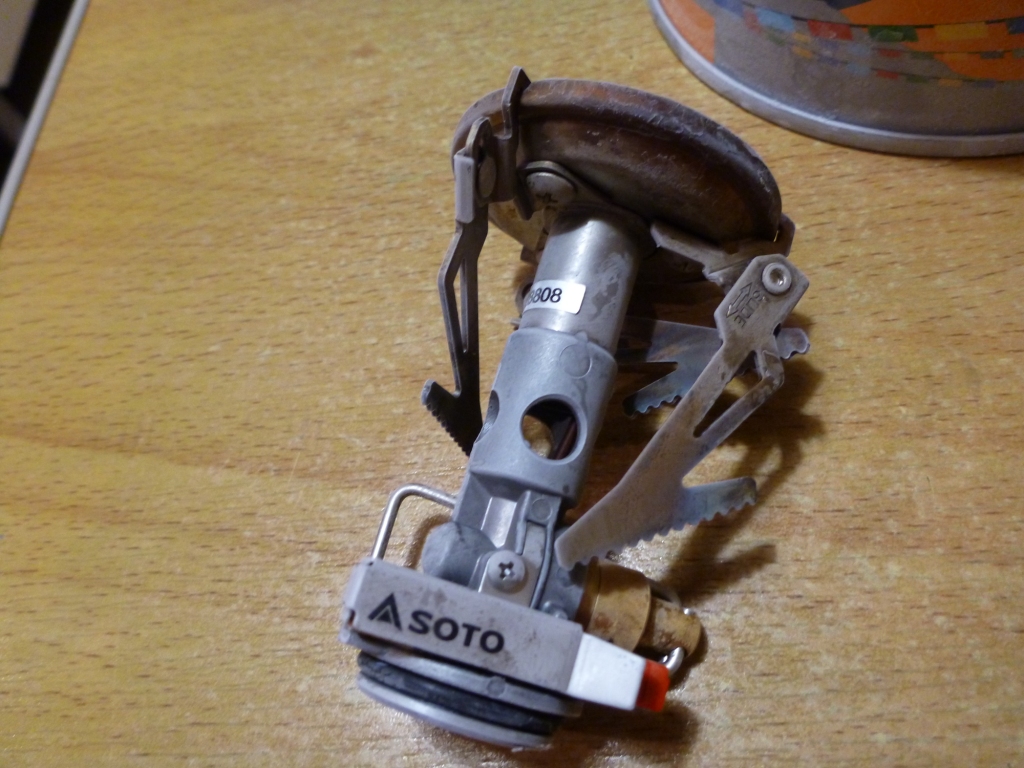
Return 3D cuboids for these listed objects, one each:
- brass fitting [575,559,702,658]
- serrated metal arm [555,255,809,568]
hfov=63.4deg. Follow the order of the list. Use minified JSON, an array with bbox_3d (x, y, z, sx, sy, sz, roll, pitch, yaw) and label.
[{"bbox_3d":[0.016,0.031,0.112,0.017,0.012,0.012,20,90,-13],"label":"brass fitting"},{"bbox_3d":[0.026,0.006,0.105,0.018,0.003,0.051,39,73,-6],"label":"serrated metal arm"}]

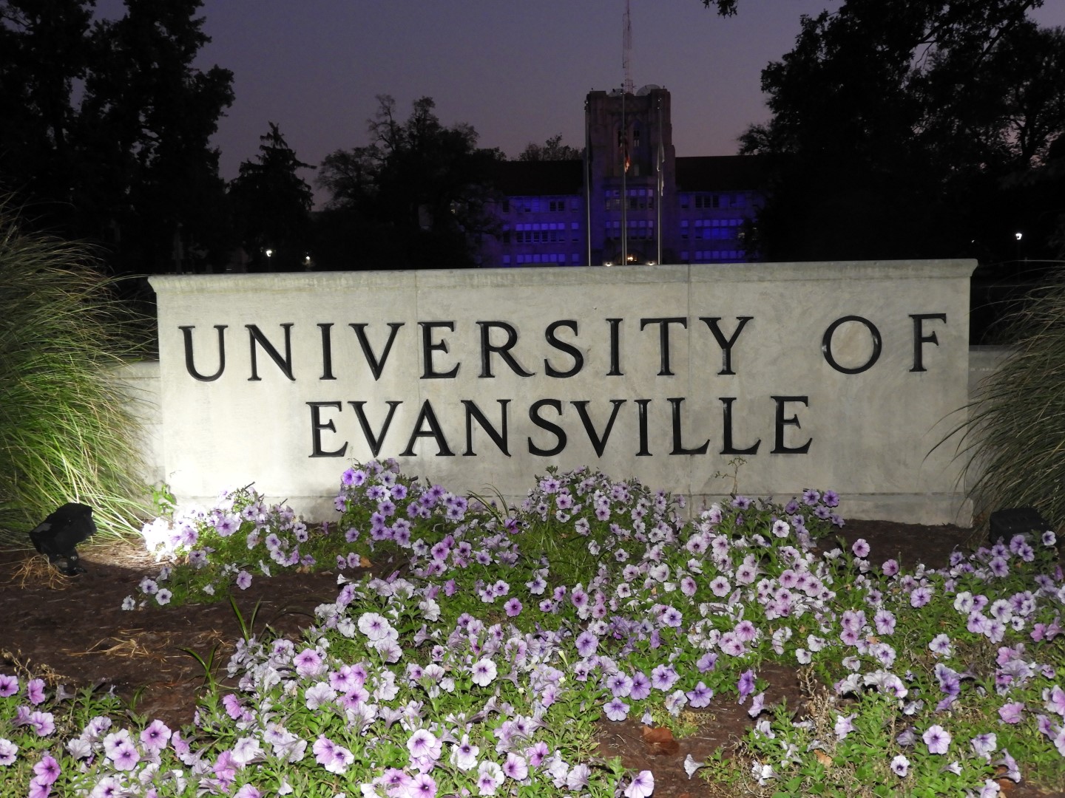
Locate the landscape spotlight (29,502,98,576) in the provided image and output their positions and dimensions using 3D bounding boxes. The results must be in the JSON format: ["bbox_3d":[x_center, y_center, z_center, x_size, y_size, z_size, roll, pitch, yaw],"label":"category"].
[{"bbox_3d":[-1.964,0.585,5.150,0.250,0.300,0.210,-5,7,-36],"label":"landscape spotlight"}]

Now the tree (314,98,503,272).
[{"bbox_3d":[-10.970,-19.224,110.000,16.510,16.060,14.500,-1,6,0],"label":"tree"}]

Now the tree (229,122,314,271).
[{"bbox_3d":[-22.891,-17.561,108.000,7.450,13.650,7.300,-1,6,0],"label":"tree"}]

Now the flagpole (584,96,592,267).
[{"bbox_3d":[2.718,-10.527,60.000,0.220,8.600,0.220,-1,6,0],"label":"flagpole"}]

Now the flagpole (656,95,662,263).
[{"bbox_3d":[6.207,-10.567,60.000,0.220,8.640,0.220,-1,6,0],"label":"flagpole"}]

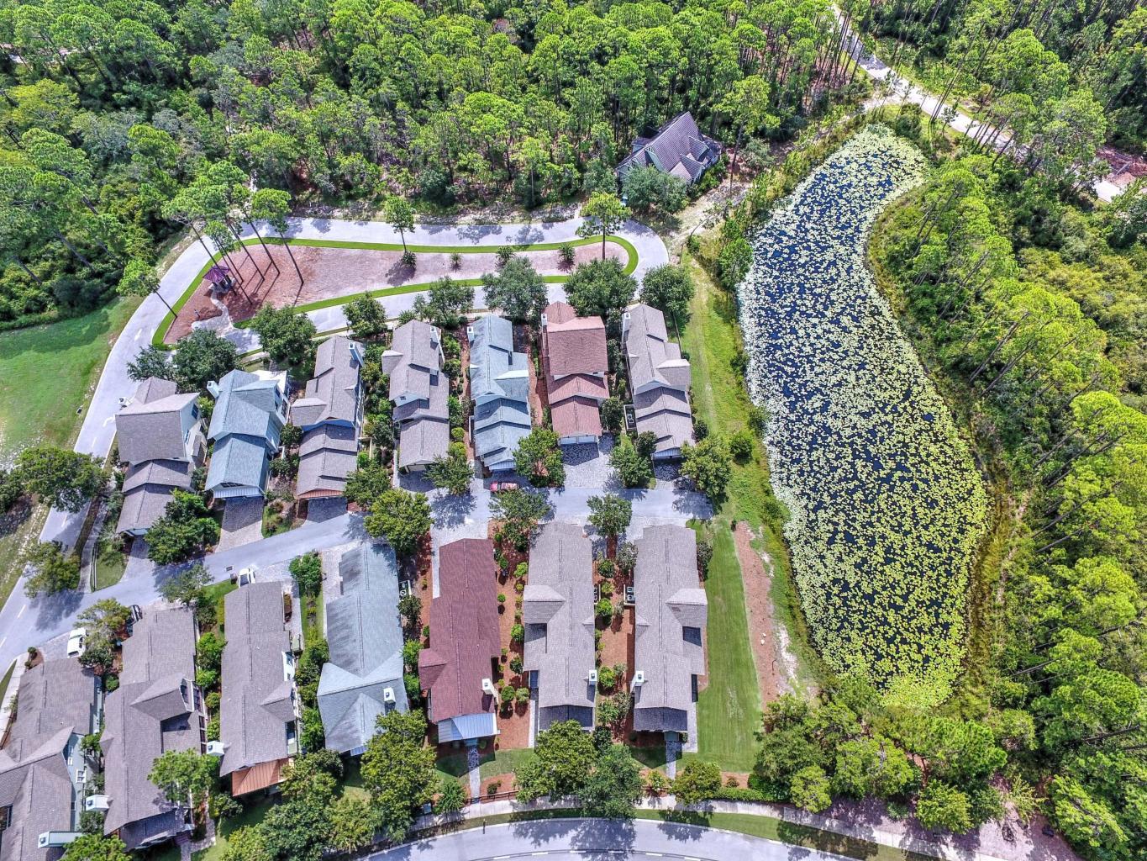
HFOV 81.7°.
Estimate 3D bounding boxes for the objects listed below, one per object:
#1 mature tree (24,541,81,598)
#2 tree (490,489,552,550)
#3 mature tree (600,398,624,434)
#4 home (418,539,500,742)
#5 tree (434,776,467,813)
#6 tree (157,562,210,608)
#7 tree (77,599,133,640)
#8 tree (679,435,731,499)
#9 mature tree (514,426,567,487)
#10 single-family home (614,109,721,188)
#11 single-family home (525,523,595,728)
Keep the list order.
[{"bbox_3d":[-75.832,20.670,97.375,7.070,7.500,7.910,-1,58,1],"label":"mature tree"},{"bbox_3d":[-7.834,13.701,100.095,9.490,7.500,9.670,-1,58,1],"label":"tree"},{"bbox_3d":[6.559,-2.508,114.356,4.000,6.600,4.800,-1,58,0],"label":"mature tree"},{"bbox_3d":[-15.711,27.782,92.075,10.520,9.800,27.340,-5,59,-4],"label":"home"},{"bbox_3d":[-15.638,46.938,85.306,4.100,4.000,4.100,-1,58,0],"label":"tree"},{"bbox_3d":[-55.647,22.552,95.750,6.660,7.500,6.350,-1,58,1],"label":"tree"},{"bbox_3d":[-67.700,27.629,96.270,6.700,6.500,6.700,0,59,0],"label":"tree"},{"bbox_3d":[20.369,6.221,103.461,8.510,8.500,10.040,-1,58,1],"label":"tree"},{"bbox_3d":[-5.500,4.871,108.487,8.700,9.000,8.700,0,59,0],"label":"mature tree"},{"bbox_3d":[21.124,-61.150,146.852,17.950,9.490,25.270,36,65,19],"label":"single-family home"},{"bbox_3d":[-2.100,26.968,94.976,10.200,9.400,29.200,0,59,0],"label":"single-family home"}]

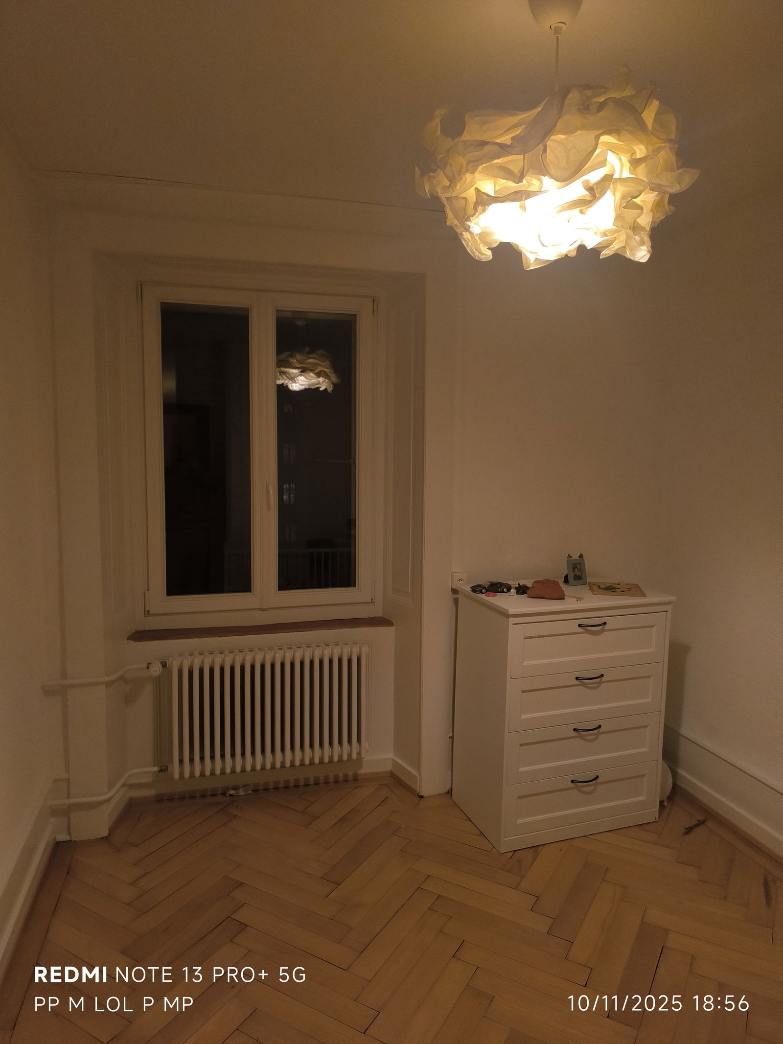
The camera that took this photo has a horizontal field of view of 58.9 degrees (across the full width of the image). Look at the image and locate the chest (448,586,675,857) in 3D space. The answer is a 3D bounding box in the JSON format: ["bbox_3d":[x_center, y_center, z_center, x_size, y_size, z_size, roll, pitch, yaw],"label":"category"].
[{"bbox_3d":[0.742,0.809,3.098,0.806,1.010,0.485,-2,7,-20],"label":"chest"}]

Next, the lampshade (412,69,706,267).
[{"bbox_3d":[0.334,-0.703,1.394,0.545,0.374,0.545,-1,7,-15],"label":"lampshade"}]

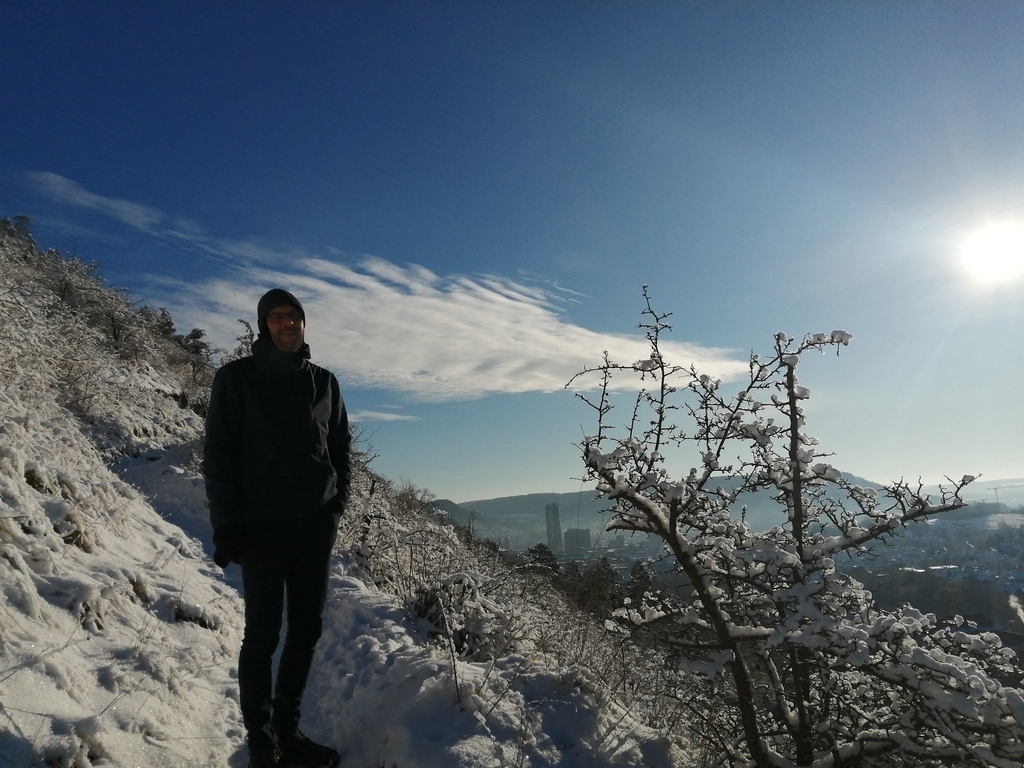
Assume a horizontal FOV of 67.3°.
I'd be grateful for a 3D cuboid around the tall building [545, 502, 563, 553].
[{"bbox_3d":[101.910,356.360,1848.110,33.000,143.000,33.000,-5,-10,2],"label":"tall building"}]

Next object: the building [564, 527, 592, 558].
[{"bbox_3d":[140.690,338.900,1614.510,52.000,66.000,26.000,-5,-10,4],"label":"building"}]

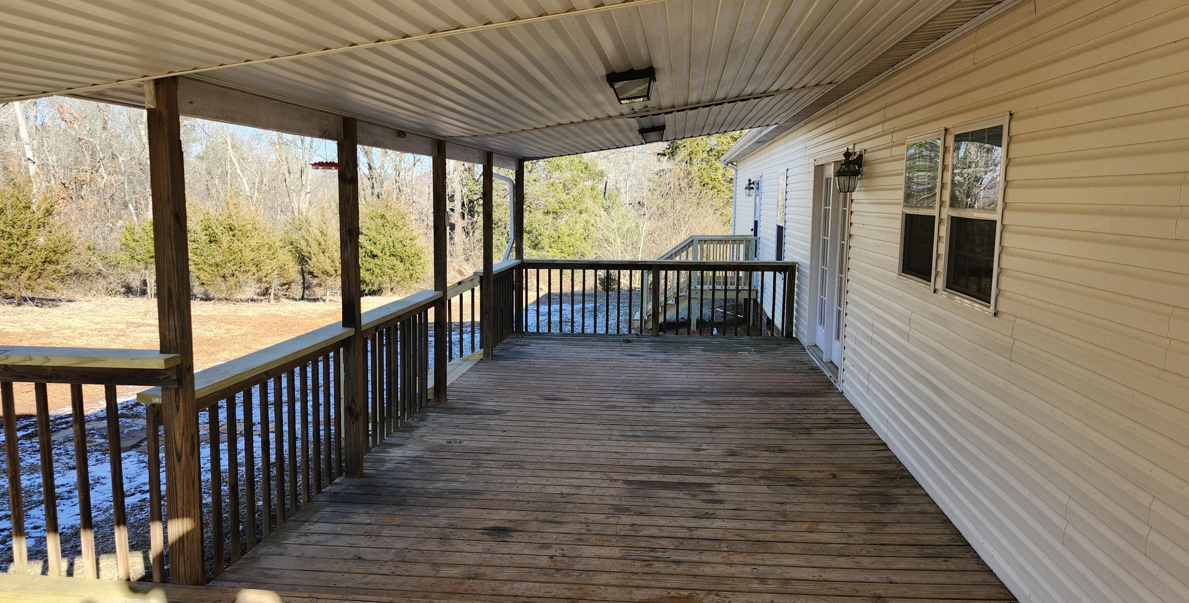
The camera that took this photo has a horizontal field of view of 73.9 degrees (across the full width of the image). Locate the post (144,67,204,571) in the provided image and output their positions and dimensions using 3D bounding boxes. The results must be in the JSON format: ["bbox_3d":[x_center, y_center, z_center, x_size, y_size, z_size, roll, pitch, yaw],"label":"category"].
[{"bbox_3d":[-1.710,0.204,3.256,0.088,2.244,0.088,1,7,6],"label":"post"}]

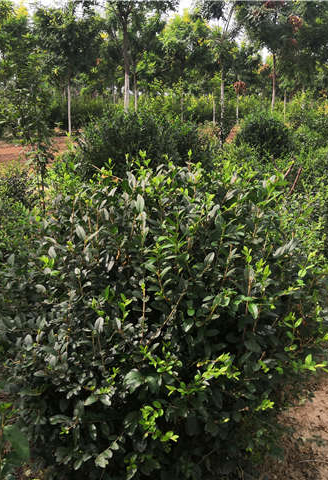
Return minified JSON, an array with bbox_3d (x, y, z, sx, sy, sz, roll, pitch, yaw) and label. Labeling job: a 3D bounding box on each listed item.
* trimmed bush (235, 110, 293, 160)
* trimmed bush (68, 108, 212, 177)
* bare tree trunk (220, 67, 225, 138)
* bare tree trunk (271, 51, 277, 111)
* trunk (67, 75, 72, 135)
[{"bbox_3d":[2.140,-2.069,10.738,1.300,1.350,1.300,3,16,11],"label":"trimmed bush"},{"bbox_3d":[-0.337,-1.120,7.161,1.950,1.430,1.950,-1,16,-3],"label":"trimmed bush"},{"bbox_3d":[2.095,-4.769,17.876,0.120,2.730,0.120,2,16,6],"label":"bare tree trunk"},{"bbox_3d":[4.116,-5.302,18.766,0.140,3.280,0.140,3,16,11],"label":"bare tree trunk"},{"bbox_3d":[-4.470,-6.329,23.613,0.140,2.670,0.140,-3,16,-10],"label":"trunk"}]

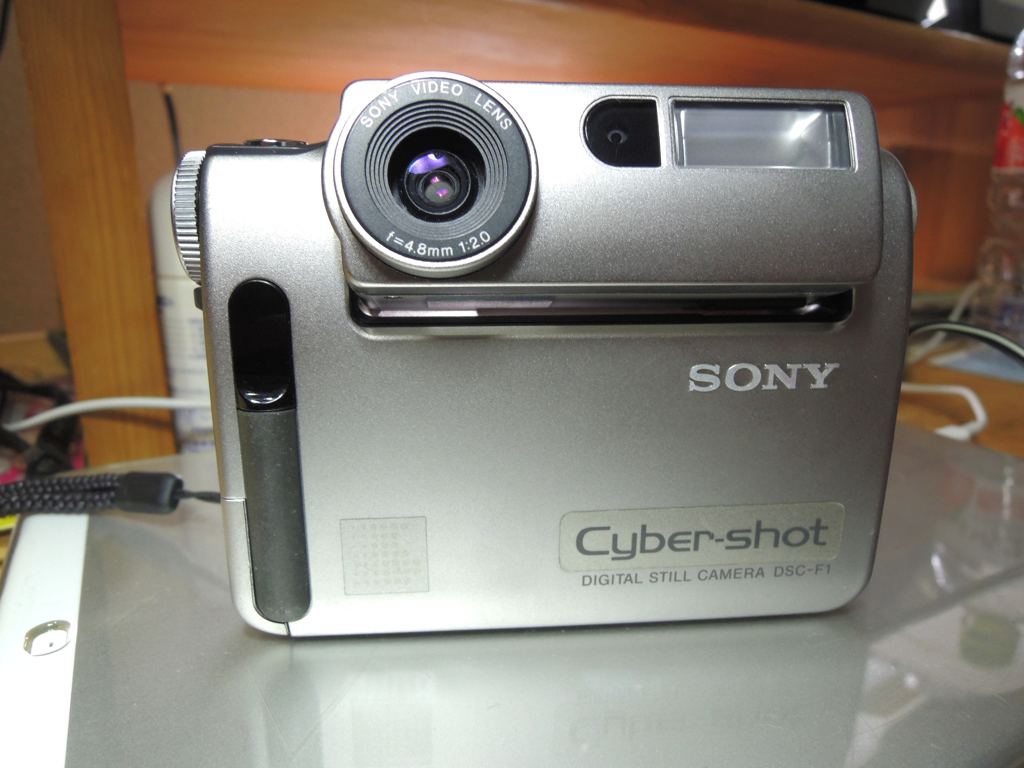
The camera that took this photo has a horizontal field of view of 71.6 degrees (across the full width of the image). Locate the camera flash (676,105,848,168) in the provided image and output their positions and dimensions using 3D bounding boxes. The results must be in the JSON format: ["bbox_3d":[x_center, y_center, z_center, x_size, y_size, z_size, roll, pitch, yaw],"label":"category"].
[{"bbox_3d":[0.034,-0.034,0.098,0.025,0.010,0.005,-1,-7,-5],"label":"camera flash"}]

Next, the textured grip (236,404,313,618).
[{"bbox_3d":[-0.035,0.020,0.105,0.008,0.034,0.003,-1,16,-5],"label":"textured grip"}]

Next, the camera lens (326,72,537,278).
[{"bbox_3d":[-0.009,-0.026,0.092,0.026,0.026,0.009,-1,-7,-5],"label":"camera lens"}]

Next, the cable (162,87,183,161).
[{"bbox_3d":[-0.215,-0.164,0.450,0.007,0.050,0.005,0,15,-2],"label":"cable"}]

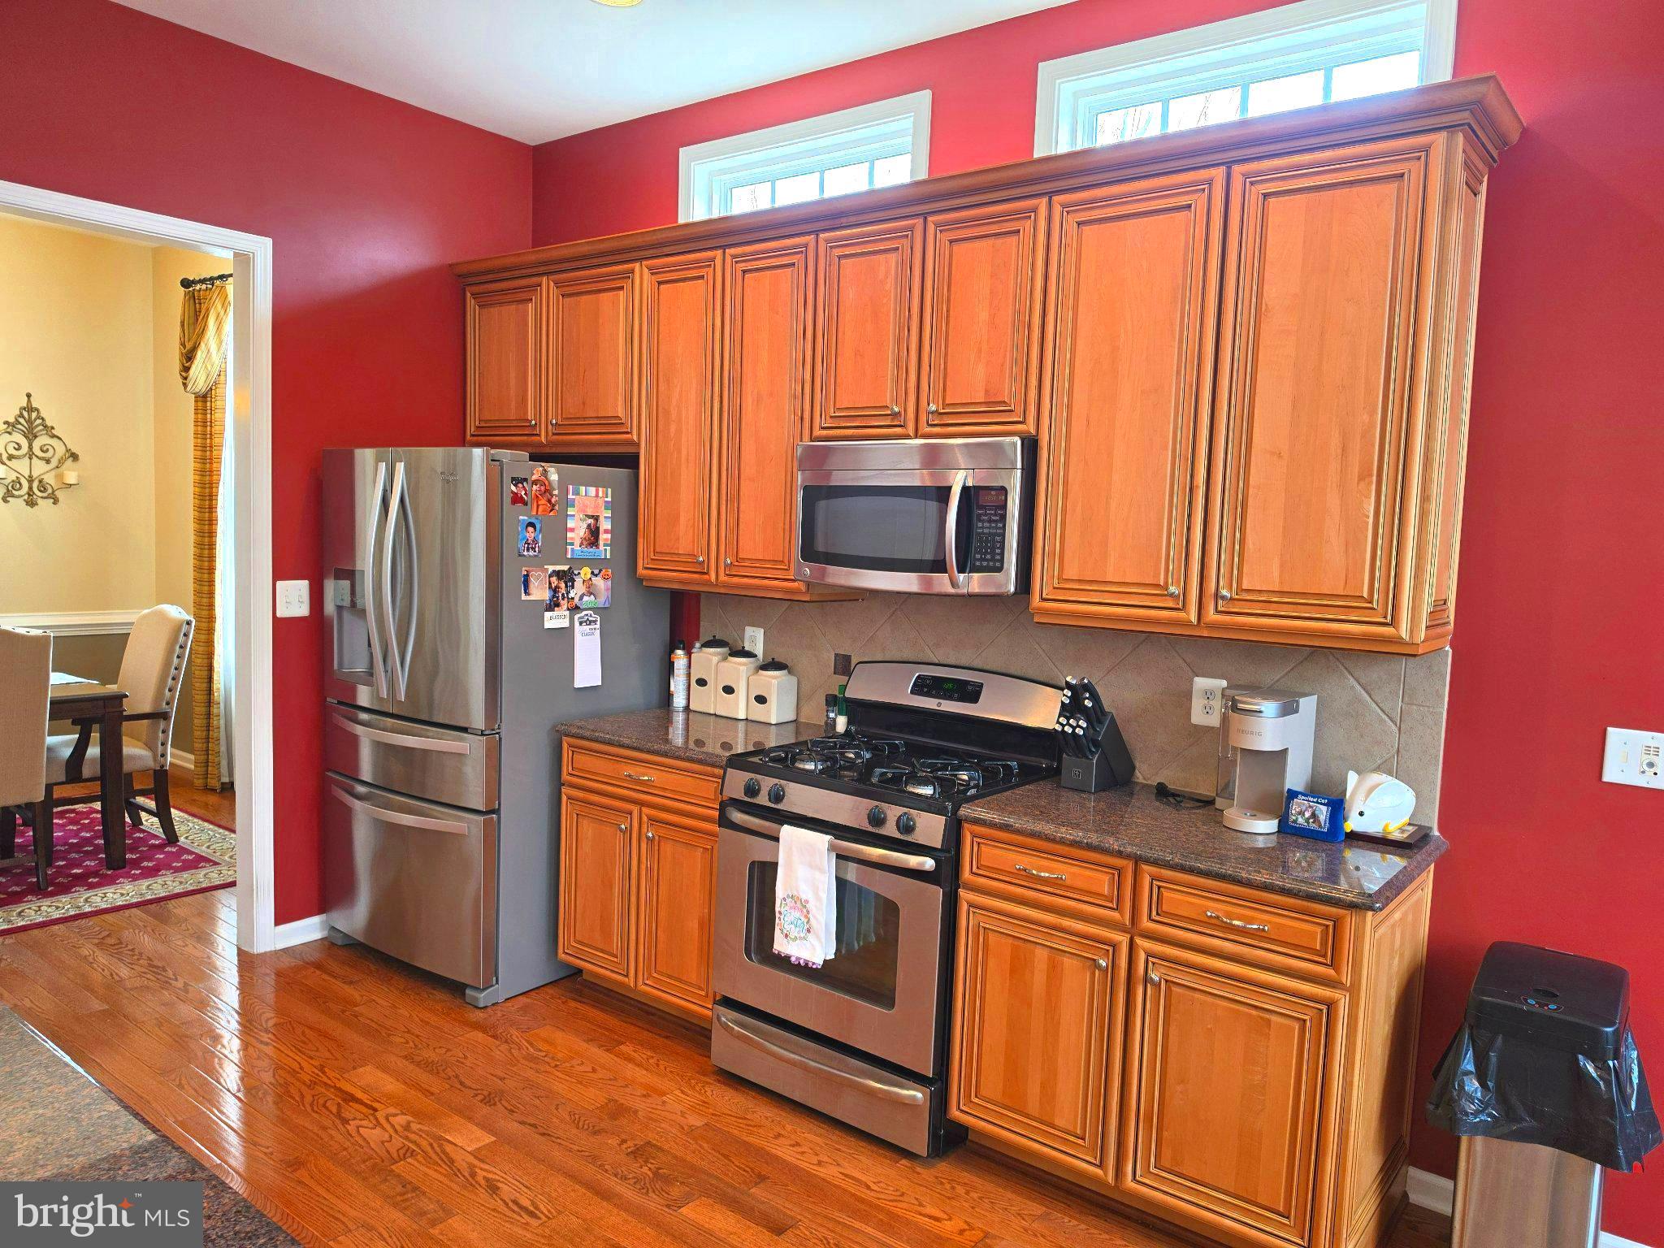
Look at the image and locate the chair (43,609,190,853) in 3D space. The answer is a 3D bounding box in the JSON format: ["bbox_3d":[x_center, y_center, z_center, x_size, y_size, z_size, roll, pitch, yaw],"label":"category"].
[{"bbox_3d":[-3.277,0.467,4.982,0.552,1.083,0.640,6,6,37],"label":"chair"}]

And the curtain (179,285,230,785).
[{"bbox_3d":[-3.390,-0.460,5.998,0.483,2.719,0.128,6,6,37],"label":"curtain"}]

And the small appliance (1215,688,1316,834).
[{"bbox_3d":[1.061,0.328,2.712,0.182,0.305,0.295,5,6,29],"label":"small appliance"}]

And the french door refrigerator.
[{"bbox_3d":[-1.207,0.289,4.041,0.938,1.768,0.867,6,6,37],"label":"french door refrigerator"}]

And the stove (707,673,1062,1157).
[{"bbox_3d":[0.152,0.731,3.169,0.753,1.152,0.690,6,6,37],"label":"stove"}]

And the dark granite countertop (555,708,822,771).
[{"bbox_3d":[-0.402,0.361,3.643,0.765,0.041,0.640,6,6,37],"label":"dark granite countertop"}]

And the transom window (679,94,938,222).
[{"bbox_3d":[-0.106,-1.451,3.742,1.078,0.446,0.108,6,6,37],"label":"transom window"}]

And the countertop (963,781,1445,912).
[{"bbox_3d":[0.882,0.500,2.661,0.973,0.041,0.640,6,6,37],"label":"countertop"}]

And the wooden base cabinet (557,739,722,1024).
[{"bbox_3d":[-0.414,0.790,3.675,0.751,0.820,0.625,6,6,37],"label":"wooden base cabinet"}]

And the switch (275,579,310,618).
[{"bbox_3d":[-1.913,-0.089,3.927,0.012,0.122,0.122,6,6,37],"label":"switch"}]

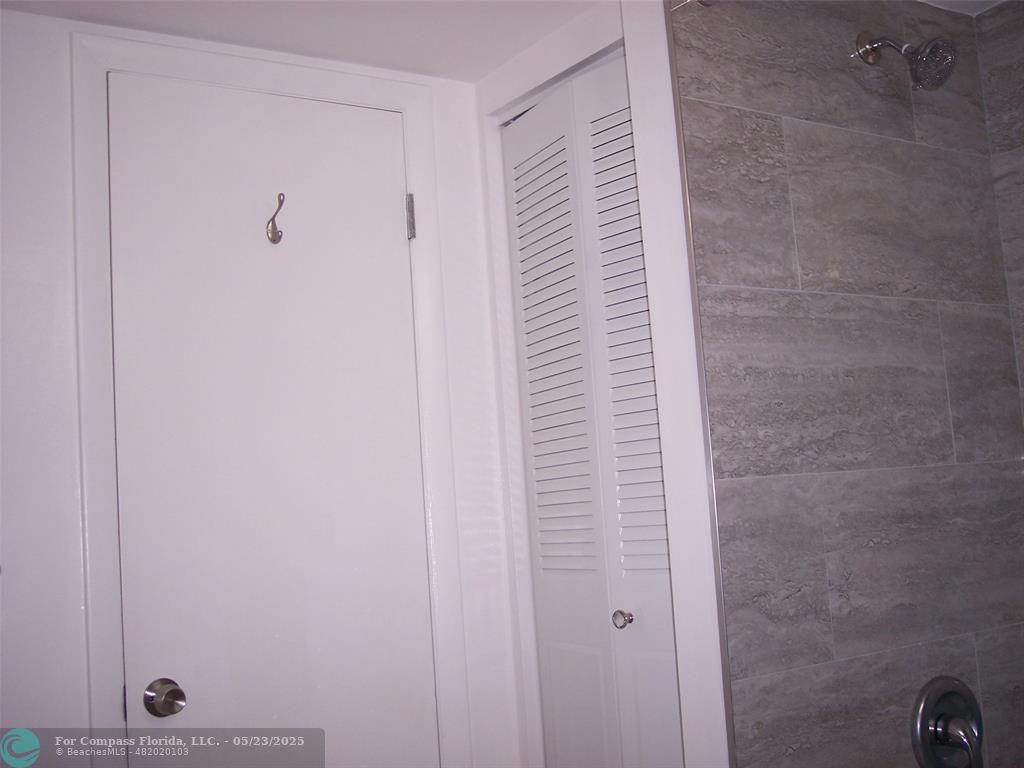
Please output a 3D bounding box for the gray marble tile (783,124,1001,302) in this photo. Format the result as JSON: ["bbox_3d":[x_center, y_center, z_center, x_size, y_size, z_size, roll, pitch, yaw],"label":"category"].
[{"bbox_3d":[0.724,-0.305,2.141,0.602,0.302,0.012,0,-8,-34],"label":"gray marble tile"}]

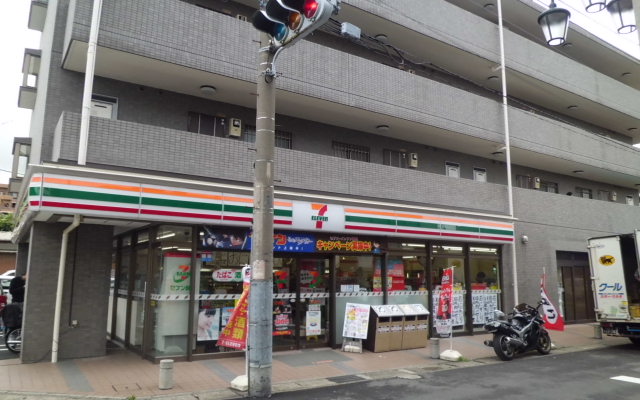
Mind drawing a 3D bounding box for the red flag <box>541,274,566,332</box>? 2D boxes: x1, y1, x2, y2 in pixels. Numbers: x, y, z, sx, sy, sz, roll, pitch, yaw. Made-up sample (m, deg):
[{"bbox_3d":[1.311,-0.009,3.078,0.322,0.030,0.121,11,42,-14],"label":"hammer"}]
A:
[{"bbox_3d":[5.778,2.514,11.905,0.140,1.329,0.520,6,-12,-32],"label":"red flag"}]

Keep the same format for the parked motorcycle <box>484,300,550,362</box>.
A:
[{"bbox_3d":[4.289,2.800,10.444,2.100,1.130,0.720,7,-12,-35],"label":"parked motorcycle"}]

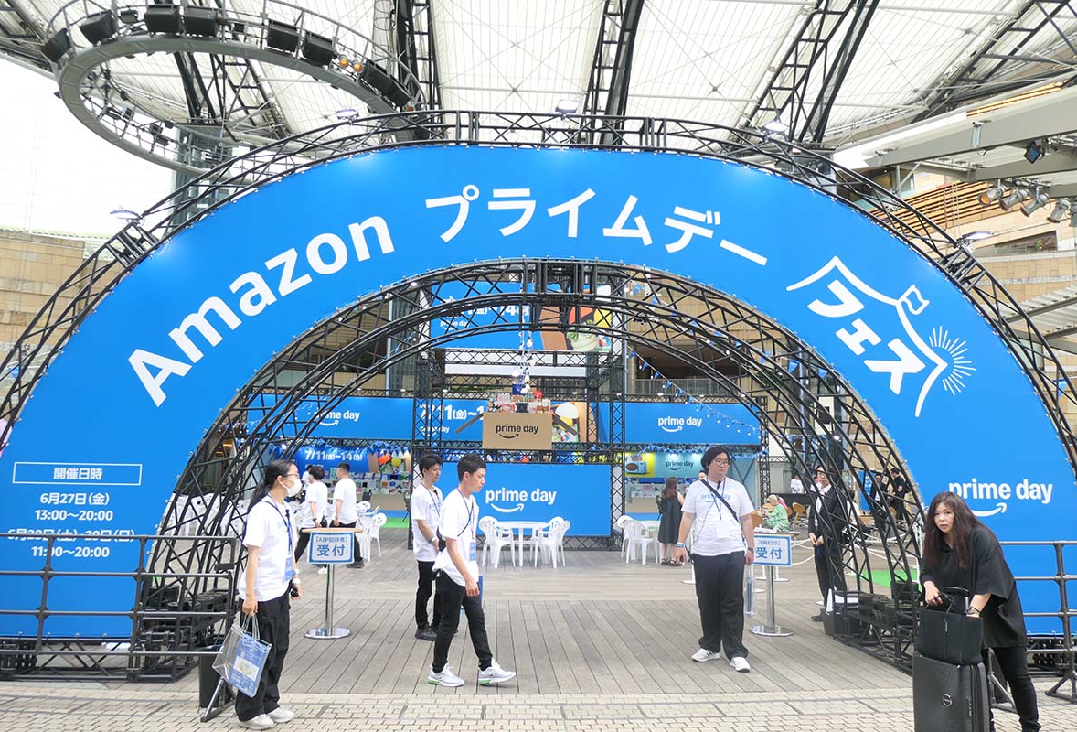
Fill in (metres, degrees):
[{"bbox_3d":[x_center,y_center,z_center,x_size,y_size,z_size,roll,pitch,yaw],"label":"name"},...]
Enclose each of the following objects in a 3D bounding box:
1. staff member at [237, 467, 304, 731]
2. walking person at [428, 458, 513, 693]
[{"bbox_3d":[-1.697,1.423,4.712,0.380,1.630,0.460,1,-9,-1],"label":"staff member"},{"bbox_3d":[-0.505,1.542,5.634,0.620,1.700,0.480,-1,-9,8],"label":"walking person"}]

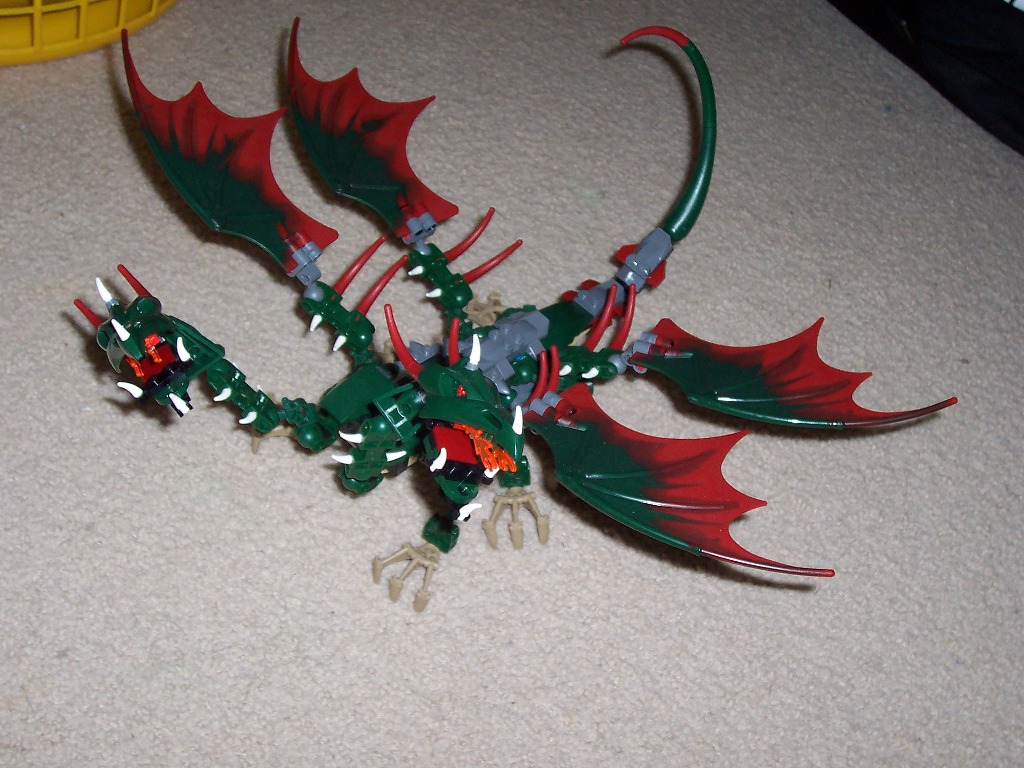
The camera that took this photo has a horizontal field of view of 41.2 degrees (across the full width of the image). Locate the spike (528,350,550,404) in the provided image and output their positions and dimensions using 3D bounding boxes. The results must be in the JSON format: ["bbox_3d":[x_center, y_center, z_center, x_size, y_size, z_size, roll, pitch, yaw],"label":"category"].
[{"bbox_3d":[0.012,-0.002,0.622,0.009,0.037,0.006,13,22,-2],"label":"spike"}]

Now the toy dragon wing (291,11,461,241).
[{"bbox_3d":[-0.072,-0.139,0.712,0.079,0.015,0.157,-13,62,-25],"label":"toy dragon wing"}]

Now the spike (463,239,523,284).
[{"bbox_3d":[-0.009,-0.060,0.668,0.009,0.039,0.006,54,10,-4],"label":"spike"}]

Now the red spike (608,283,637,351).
[{"bbox_3d":[0.056,-0.032,0.672,0.009,0.038,0.006,16,16,3],"label":"red spike"}]

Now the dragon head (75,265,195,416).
[{"bbox_3d":[-0.162,-0.018,0.584,0.038,0.070,0.056,-37,103,-4],"label":"dragon head"}]

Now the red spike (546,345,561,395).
[{"bbox_3d":[0.018,-0.005,0.598,0.009,0.038,0.005,-35,59,-30],"label":"red spike"}]

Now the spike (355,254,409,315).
[{"bbox_3d":[-0.063,-0.048,0.668,0.005,0.009,0.038,39,85,26],"label":"spike"}]

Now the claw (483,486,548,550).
[{"bbox_3d":[0.002,0.065,0.657,0.032,0.017,0.028,3,41,-13],"label":"claw"}]

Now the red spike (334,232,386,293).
[{"bbox_3d":[-0.073,-0.057,0.655,0.009,0.040,0.006,42,7,-8],"label":"red spike"}]

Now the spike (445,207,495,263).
[{"bbox_3d":[-0.022,-0.078,0.719,0.038,0.005,0.009,-48,109,-8],"label":"spike"}]

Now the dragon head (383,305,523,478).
[{"bbox_3d":[-0.022,0.005,0.522,0.038,0.055,0.068,11,8,-41],"label":"dragon head"}]

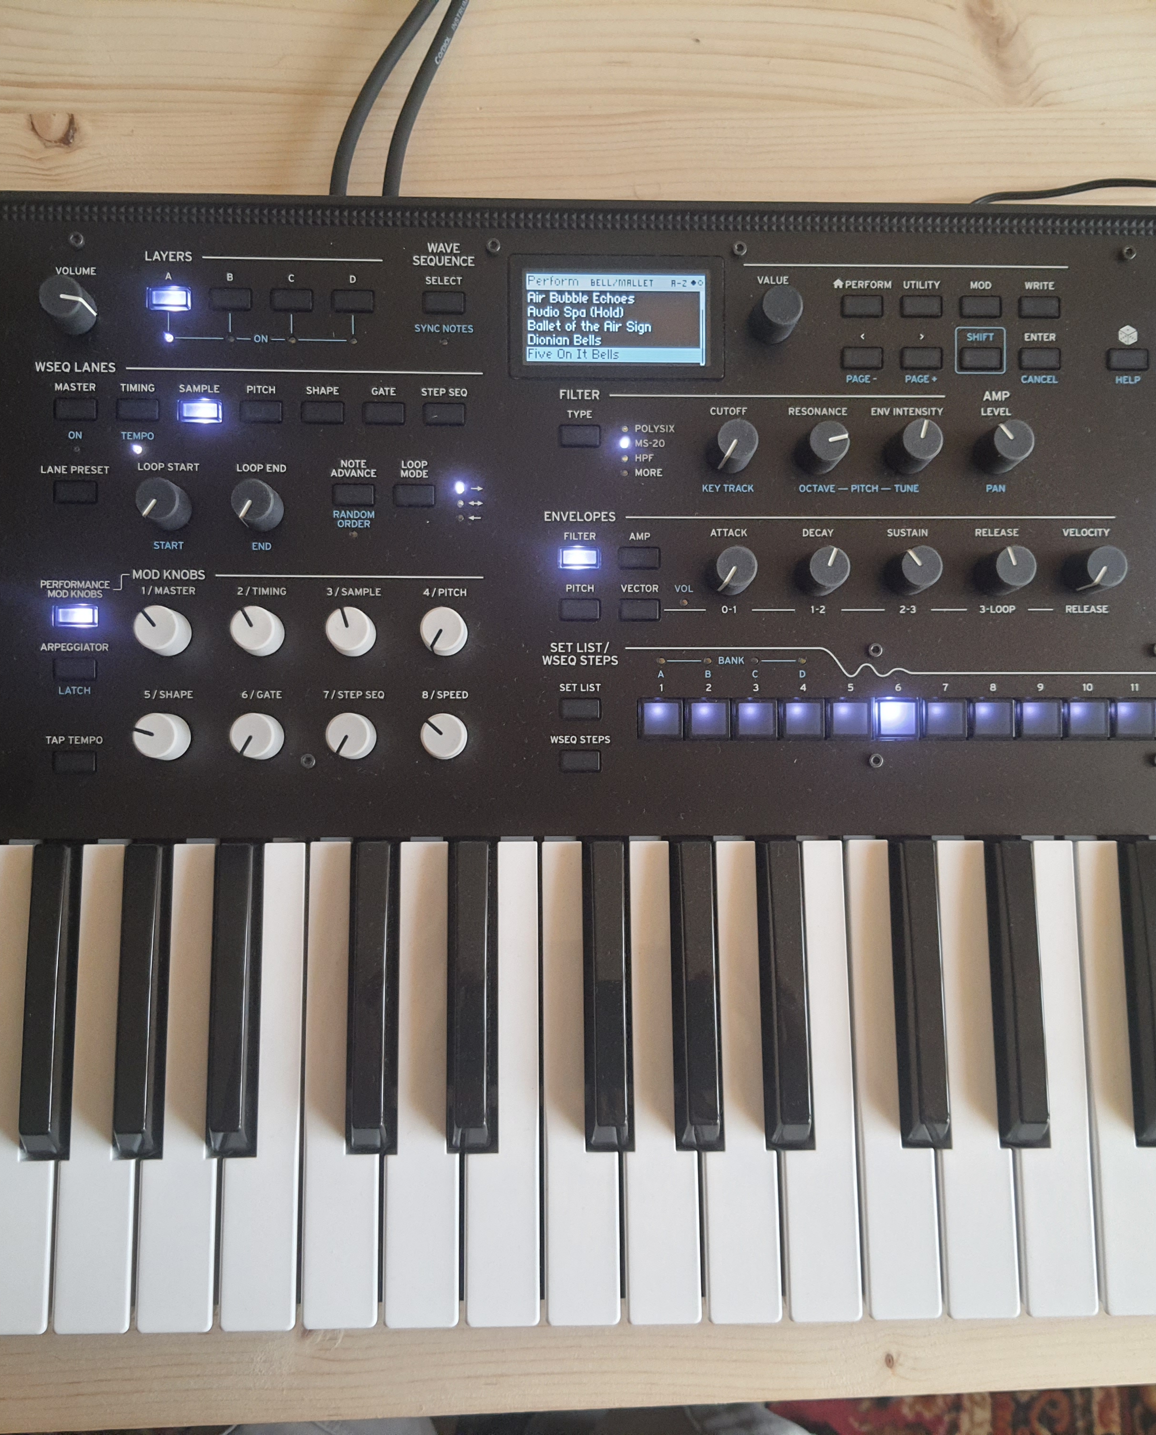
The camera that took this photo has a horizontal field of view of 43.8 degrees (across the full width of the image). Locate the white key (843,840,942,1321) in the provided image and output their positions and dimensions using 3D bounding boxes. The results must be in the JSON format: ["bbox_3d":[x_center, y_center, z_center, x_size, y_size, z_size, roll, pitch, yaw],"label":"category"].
[{"bbox_3d":[0.095,0.108,0.439,0.022,0.014,0.141,0,82,-2],"label":"white key"}]

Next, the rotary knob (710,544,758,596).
[{"bbox_3d":[0.046,-0.044,0.428,0.014,0.015,0.014,0,87,-2],"label":"rotary knob"}]

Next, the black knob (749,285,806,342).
[{"bbox_3d":[0.060,-0.122,0.436,0.013,0.017,0.013,0,88,-2],"label":"black knob"}]

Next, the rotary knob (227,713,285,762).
[{"bbox_3d":[-0.094,0.006,0.421,0.014,0.015,0.014,0,87,-2],"label":"rotary knob"}]

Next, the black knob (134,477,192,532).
[{"bbox_3d":[-0.123,-0.063,0.428,0.013,0.017,0.013,0,88,-2],"label":"black knob"}]

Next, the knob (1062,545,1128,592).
[{"bbox_3d":[0.158,-0.045,0.437,0.014,0.016,0.014,0,88,-2],"label":"knob"}]

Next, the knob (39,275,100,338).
[{"bbox_3d":[-0.151,-0.122,0.428,0.013,0.017,0.013,0,88,-2],"label":"knob"}]

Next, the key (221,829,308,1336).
[{"bbox_3d":[-0.093,0.108,0.431,0.022,0.017,0.141,0,82,-2],"label":"key"}]

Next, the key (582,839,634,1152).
[{"bbox_3d":[0.010,0.081,0.428,0.013,0.013,0.091,0,81,-2],"label":"key"}]

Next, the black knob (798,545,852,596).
[{"bbox_3d":[0.074,-0.044,0.429,0.014,0.015,0.014,0,87,-2],"label":"black knob"}]

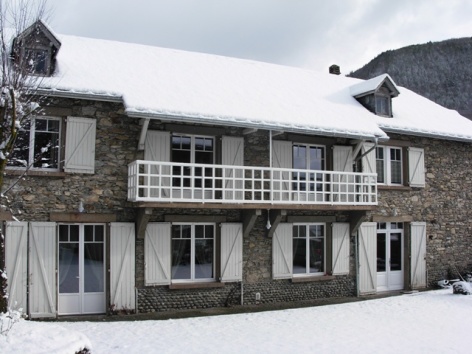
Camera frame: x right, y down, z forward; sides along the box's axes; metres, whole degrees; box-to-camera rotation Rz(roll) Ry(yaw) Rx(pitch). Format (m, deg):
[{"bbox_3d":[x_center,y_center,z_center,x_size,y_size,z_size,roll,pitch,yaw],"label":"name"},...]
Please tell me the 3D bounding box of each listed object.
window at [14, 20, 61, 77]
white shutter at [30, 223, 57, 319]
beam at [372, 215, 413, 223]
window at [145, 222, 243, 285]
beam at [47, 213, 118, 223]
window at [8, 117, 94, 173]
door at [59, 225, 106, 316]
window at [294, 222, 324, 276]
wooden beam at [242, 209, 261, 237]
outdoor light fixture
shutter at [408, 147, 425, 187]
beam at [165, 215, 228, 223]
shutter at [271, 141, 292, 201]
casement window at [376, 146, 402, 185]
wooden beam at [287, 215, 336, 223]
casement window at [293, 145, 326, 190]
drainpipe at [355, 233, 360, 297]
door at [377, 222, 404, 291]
[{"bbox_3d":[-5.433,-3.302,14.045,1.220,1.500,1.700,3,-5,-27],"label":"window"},{"bbox_3d":[-4.760,2.292,12.723,0.651,2.321,0.060,3,-5,-27],"label":"white shutter"},{"bbox_3d":[5.205,1.407,17.270,1.720,0.185,0.180,3,-5,-27],"label":"beam"},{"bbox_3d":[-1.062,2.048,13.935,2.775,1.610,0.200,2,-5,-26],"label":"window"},{"bbox_3d":[-3.735,1.009,12.718,1.580,0.205,0.180,3,-5,-27],"label":"beam"},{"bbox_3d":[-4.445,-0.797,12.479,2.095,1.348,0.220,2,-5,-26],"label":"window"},{"bbox_3d":[-3.784,2.252,12.781,1.193,2.241,0.120,2,-5,-26],"label":"door"},{"bbox_3d":[2.209,2.188,15.709,1.260,1.598,0.120,2,-5,-26],"label":"window"},{"bbox_3d":[0.473,1.285,14.409,0.170,0.750,0.670,3,-5,-27],"label":"wooden beam"},{"bbox_3d":[0.950,1.244,15.041,0.140,0.580,0.140,0,-4,0],"label":"outdoor light fixture"},{"bbox_3d":[6.526,-0.331,18.607,0.756,1.417,0.060,3,-5,-27],"label":"shutter"},{"bbox_3d":[-1.086,1.146,14.065,1.790,0.180,0.180,3,-5,-27],"label":"beam"},{"bbox_3d":[1.464,-0.119,16.036,0.704,1.964,0.060,3,-5,-27],"label":"shutter"},{"bbox_3d":[5.101,-0.386,17.295,1.260,1.273,0.120,2,-5,-26],"label":"casement window"},{"bbox_3d":[2.302,1.296,15.790,1.800,0.185,0.180,3,-5,-27],"label":"wooden beam"},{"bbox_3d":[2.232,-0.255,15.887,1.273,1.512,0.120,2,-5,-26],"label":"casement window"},{"bbox_3d":[3.774,2.715,16.074,0.090,1.953,0.090,2,-5,-26],"label":"drainpipe"},{"bbox_3d":[5.045,2.618,17.062,1.286,2.221,0.120,2,-5,-26],"label":"door"}]

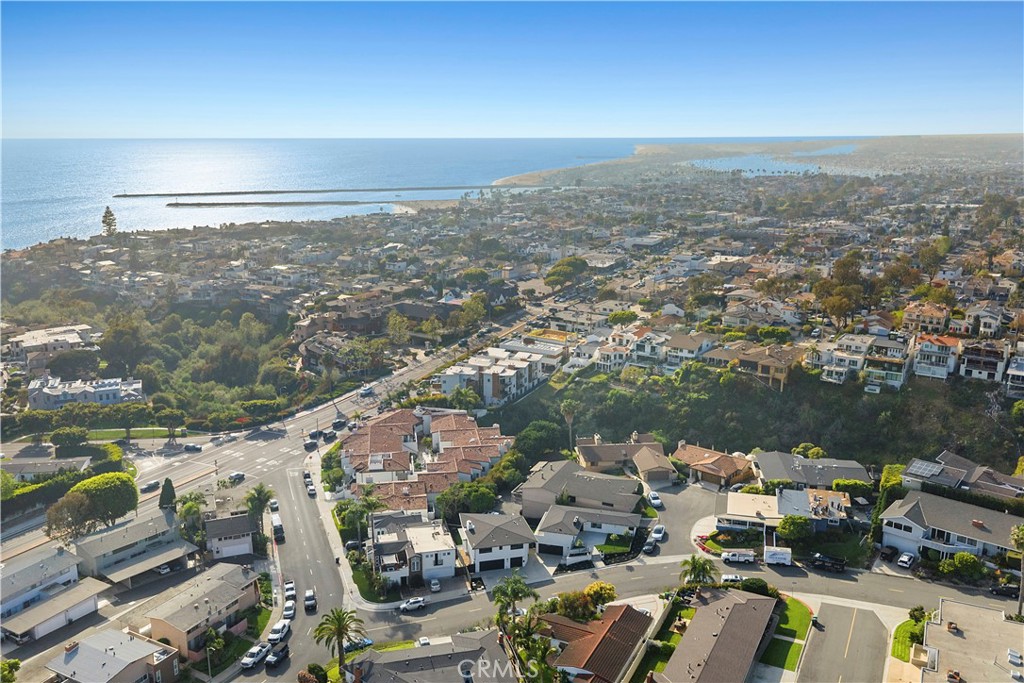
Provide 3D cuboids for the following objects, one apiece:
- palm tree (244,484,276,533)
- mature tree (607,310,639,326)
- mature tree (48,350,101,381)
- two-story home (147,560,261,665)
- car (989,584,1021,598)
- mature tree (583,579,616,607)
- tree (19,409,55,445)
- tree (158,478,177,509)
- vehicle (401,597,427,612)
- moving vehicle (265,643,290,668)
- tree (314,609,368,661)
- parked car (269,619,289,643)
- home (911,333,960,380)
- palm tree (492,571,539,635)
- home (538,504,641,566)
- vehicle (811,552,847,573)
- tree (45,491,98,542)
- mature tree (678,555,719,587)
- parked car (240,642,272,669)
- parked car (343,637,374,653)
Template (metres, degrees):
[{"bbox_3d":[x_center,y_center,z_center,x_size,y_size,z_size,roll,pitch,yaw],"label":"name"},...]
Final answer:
[{"bbox_3d":[-54.800,35.986,173.175,7.200,11.000,7.200,0,15,0],"label":"palm tree"},{"bbox_3d":[45.310,-8.380,325.880,12.500,6.300,8.500,0,15,0],"label":"mature tree"},{"bbox_3d":[-176.171,9.642,320.000,19.000,12.000,15.000,-8,17,-29],"label":"mature tree"},{"bbox_3d":[-53.500,46.389,139.407,9.600,5.900,18.000,5,16,20],"label":"two-story home"},{"bbox_3d":[84.828,42.777,136.987,4.600,1.720,1.880,6,16,21],"label":"car"},{"bbox_3d":[15.081,43.358,136.500,5.400,4.200,5.100,2,15,7],"label":"mature tree"},{"bbox_3d":[-137.000,24.223,229.013,10.300,9.600,10.300,0,15,0],"label":"tree"},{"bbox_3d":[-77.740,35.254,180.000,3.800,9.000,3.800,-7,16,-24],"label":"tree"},{"bbox_3d":[-17.669,46.821,141.931,4.550,1.660,1.860,-4,15,-15],"label":"vehicle"},{"bbox_3d":[-37.046,49.438,125.694,1.900,1.860,4.600,4,15,16],"label":"moving vehicle"},{"bbox_3d":[-25.050,44.300,115.980,7.500,10.400,7.500,0,15,0],"label":"tree"},{"bbox_3d":[-38.609,48.225,132.377,2.000,1.830,5.100,2,15,9],"label":"parked car"},{"bbox_3d":[135.420,5.020,253.860,12.200,11.300,12.000,9,17,32],"label":"home"},{"bbox_3d":[0.400,42.936,130.653,7.000,11.000,7.000,0,15,0],"label":"palm tree"},{"bbox_3d":[14.750,36.680,154.250,18.200,6.000,12.700,4,15,15],"label":"home"},{"bbox_3d":[55.800,38.981,140.473,5.500,2.100,2.100,4,15,16],"label":"vehicle"},{"bbox_3d":[-95.760,39.940,173.580,9.500,10.500,9.500,0,15,0],"label":"tree"},{"bbox_3d":[31.170,39.250,133.740,6.400,6.900,6.400,0,15,0],"label":"mature tree"},{"bbox_3d":[-41.750,51.319,130.564,1.930,1.820,5.500,5,16,19],"label":"parked car"},{"bbox_3d":[-24.878,48.866,128.608,4.650,1.460,1.850,-4,15,-15],"label":"parked car"}]

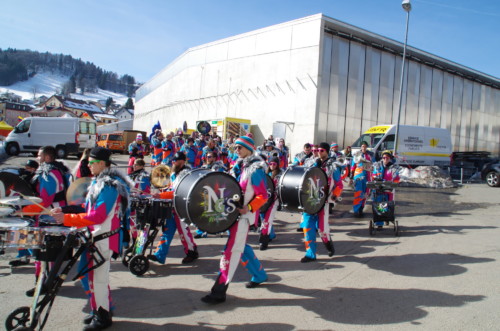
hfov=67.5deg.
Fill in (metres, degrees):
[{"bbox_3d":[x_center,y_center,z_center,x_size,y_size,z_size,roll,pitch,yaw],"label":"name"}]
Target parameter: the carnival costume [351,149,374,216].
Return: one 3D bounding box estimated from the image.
[{"bbox_3d":[2.709,0.467,9.030,0.620,1.580,0.500,5,6,25],"label":"carnival costume"}]

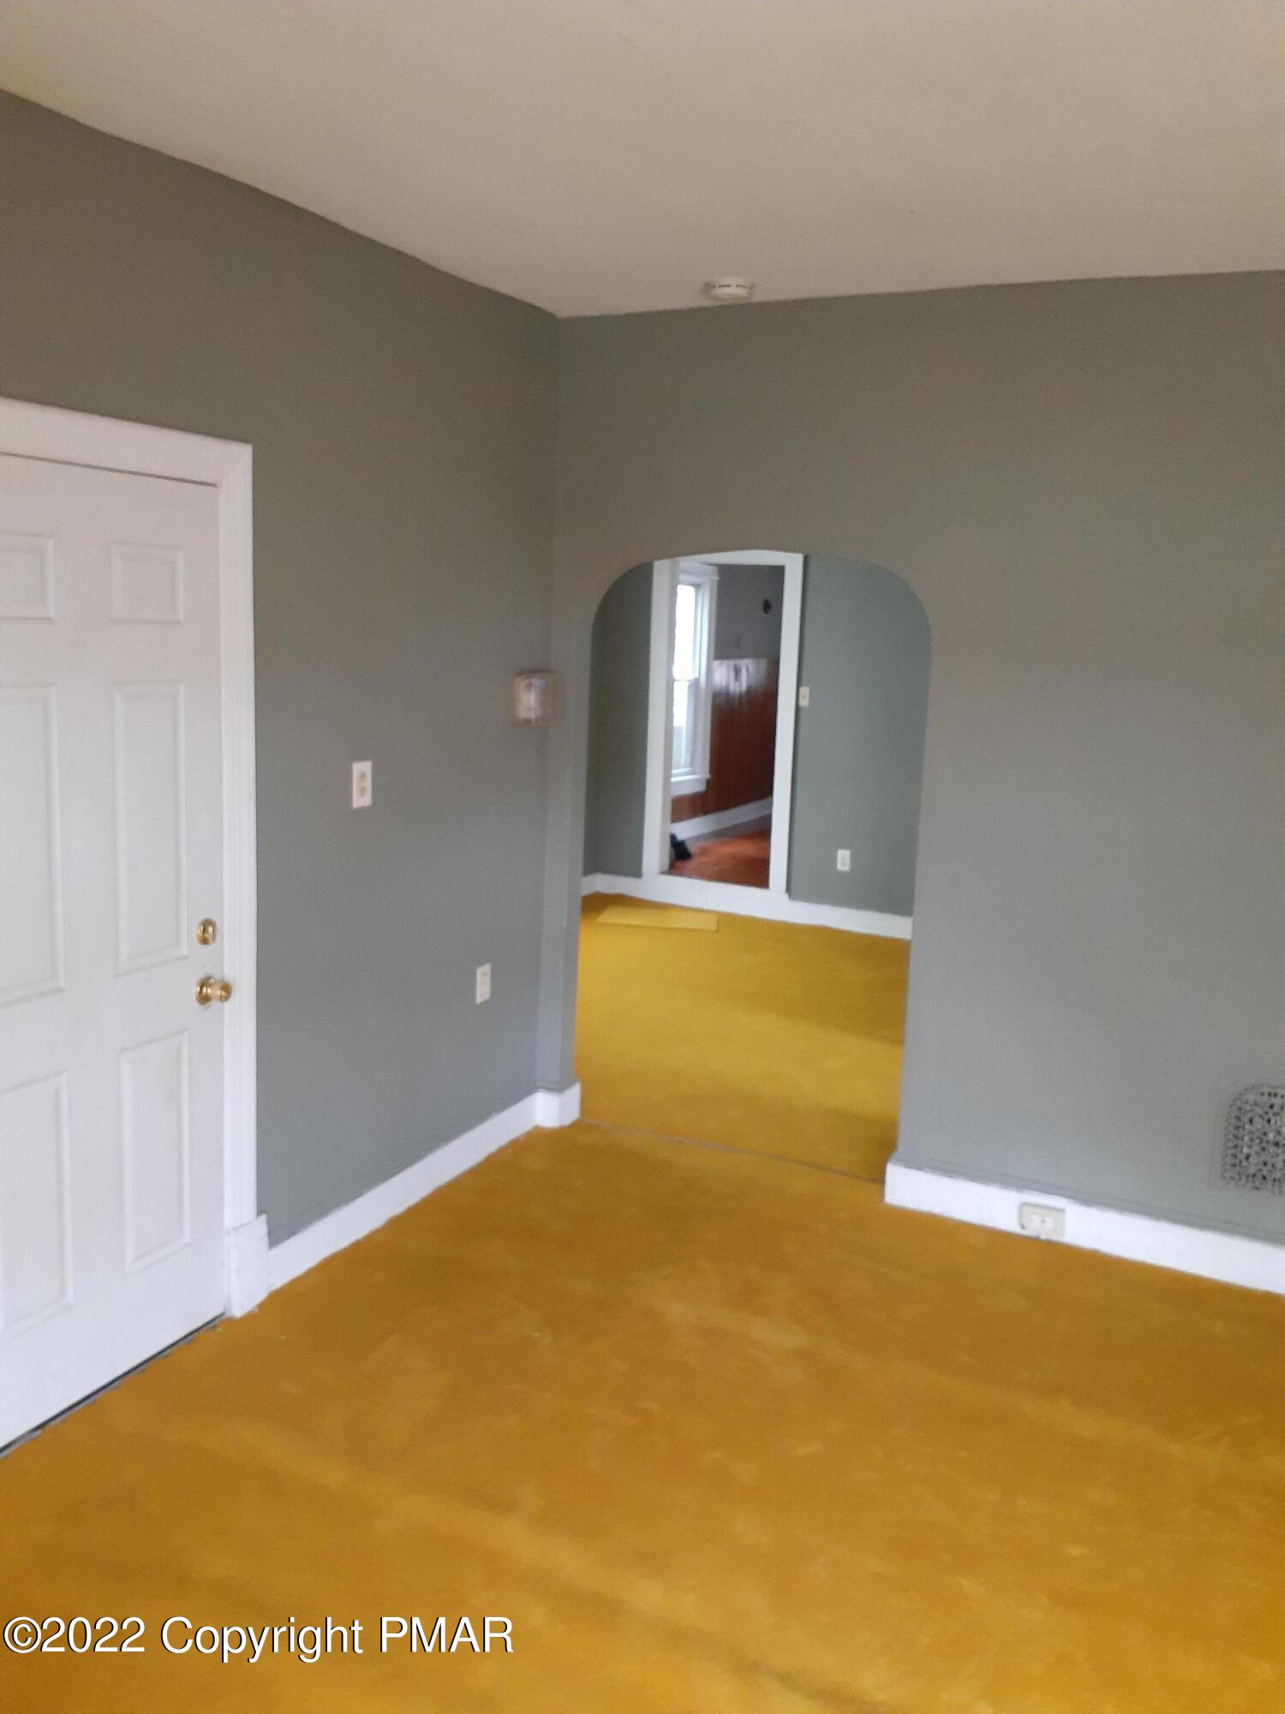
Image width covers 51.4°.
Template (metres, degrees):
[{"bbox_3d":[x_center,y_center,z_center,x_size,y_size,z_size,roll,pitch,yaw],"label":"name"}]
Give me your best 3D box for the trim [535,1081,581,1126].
[{"bbox_3d":[-0.295,0.860,4.656,0.096,0.124,0.152,7,11,25],"label":"trim"}]

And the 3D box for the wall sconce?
[{"bbox_3d":[-0.336,-0.504,4.241,0.084,0.165,0.172,7,11,25],"label":"wall sconce"}]

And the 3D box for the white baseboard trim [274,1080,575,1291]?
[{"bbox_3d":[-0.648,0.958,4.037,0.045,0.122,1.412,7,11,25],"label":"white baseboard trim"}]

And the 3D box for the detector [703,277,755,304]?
[{"bbox_3d":[0.243,-1.559,3.693,0.131,0.044,0.131,7,11,25],"label":"detector"}]

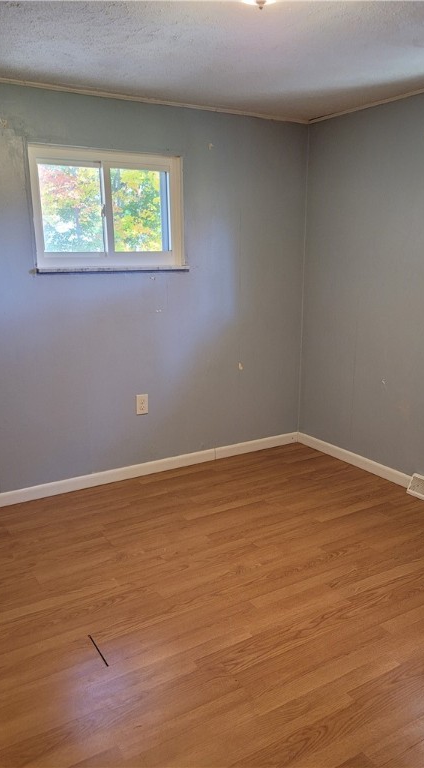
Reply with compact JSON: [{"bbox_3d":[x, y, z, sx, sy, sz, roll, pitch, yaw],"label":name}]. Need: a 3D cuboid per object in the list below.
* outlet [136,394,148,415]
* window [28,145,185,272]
[{"bbox_3d":[-0.442,0.129,3.678,0.078,0.124,0.012,-8,15,-30],"label":"outlet"},{"bbox_3d":[-0.581,-1.002,3.364,0.928,0.665,0.095,-8,15,-30],"label":"window"}]

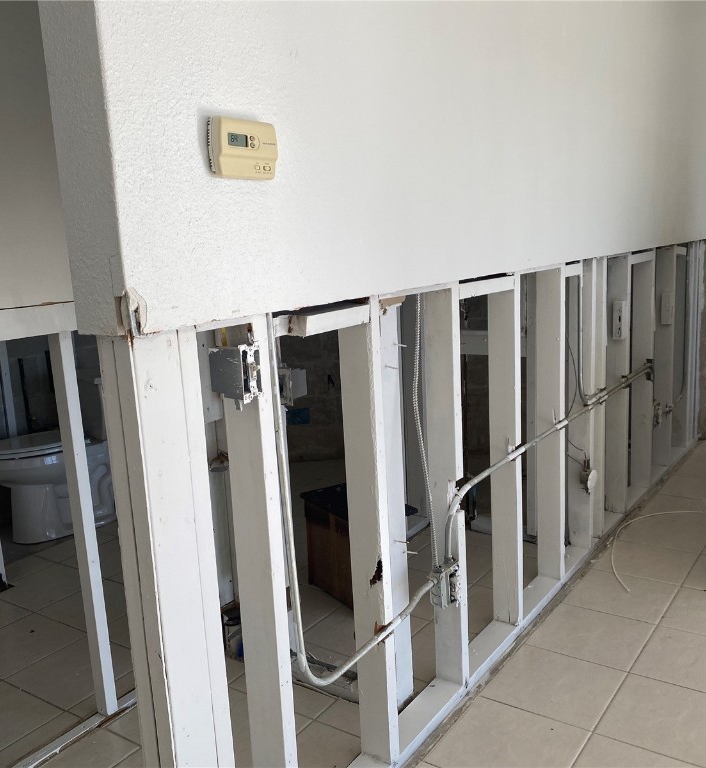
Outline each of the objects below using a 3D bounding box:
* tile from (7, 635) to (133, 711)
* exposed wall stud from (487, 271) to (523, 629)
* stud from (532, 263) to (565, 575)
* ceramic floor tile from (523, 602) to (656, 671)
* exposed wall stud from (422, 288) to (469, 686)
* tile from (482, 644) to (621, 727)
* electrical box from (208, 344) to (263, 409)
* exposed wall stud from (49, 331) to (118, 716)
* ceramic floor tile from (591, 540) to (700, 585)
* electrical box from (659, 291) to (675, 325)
[{"bbox_3d":[-0.895,0.949,2.538,0.333,0.010,0.333,4,13,35],"label":"tile"},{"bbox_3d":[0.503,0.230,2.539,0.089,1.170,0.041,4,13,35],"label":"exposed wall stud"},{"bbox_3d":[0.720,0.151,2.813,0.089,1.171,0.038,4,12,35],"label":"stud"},{"bbox_3d":[0.792,0.836,2.554,0.333,0.010,0.333,4,12,35],"label":"ceramic floor tile"},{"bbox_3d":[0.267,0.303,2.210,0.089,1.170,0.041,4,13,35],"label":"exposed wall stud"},{"bbox_3d":[0.598,0.895,2.284,0.333,0.010,0.333,4,12,35],"label":"tile"},{"bbox_3d":[-0.221,-0.024,1.462,0.082,0.100,0.053,4,13,35],"label":"electrical box"},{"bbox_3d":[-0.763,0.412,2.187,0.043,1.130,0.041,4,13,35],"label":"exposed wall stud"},{"bbox_3d":[1.188,0.722,3.113,0.333,0.010,0.333,4,13,35],"label":"ceramic floor tile"},{"bbox_3d":[1.676,-0.400,4.107,0.050,0.165,0.045,4,13,35],"label":"electrical box"}]

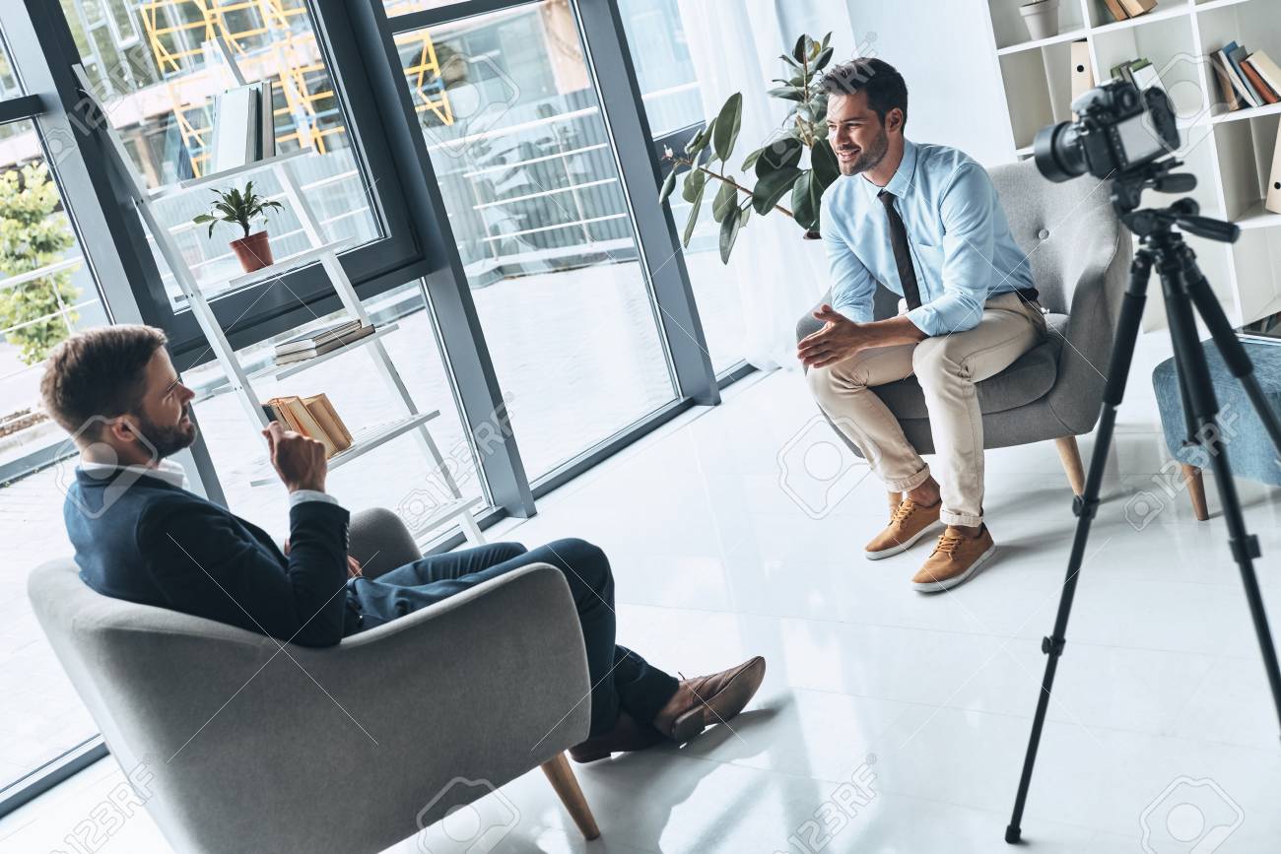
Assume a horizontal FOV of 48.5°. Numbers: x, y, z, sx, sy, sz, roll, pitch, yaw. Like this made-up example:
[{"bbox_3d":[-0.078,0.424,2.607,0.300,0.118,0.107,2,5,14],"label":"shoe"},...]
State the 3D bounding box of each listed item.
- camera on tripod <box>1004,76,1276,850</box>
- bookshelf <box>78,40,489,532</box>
[{"bbox_3d":[0.862,0.086,2.179,0.718,1.280,0.741,-25,18,-32],"label":"camera on tripod"},{"bbox_3d":[-0.955,-0.228,4.093,0.578,1.827,0.487,-2,20,42],"label":"bookshelf"}]

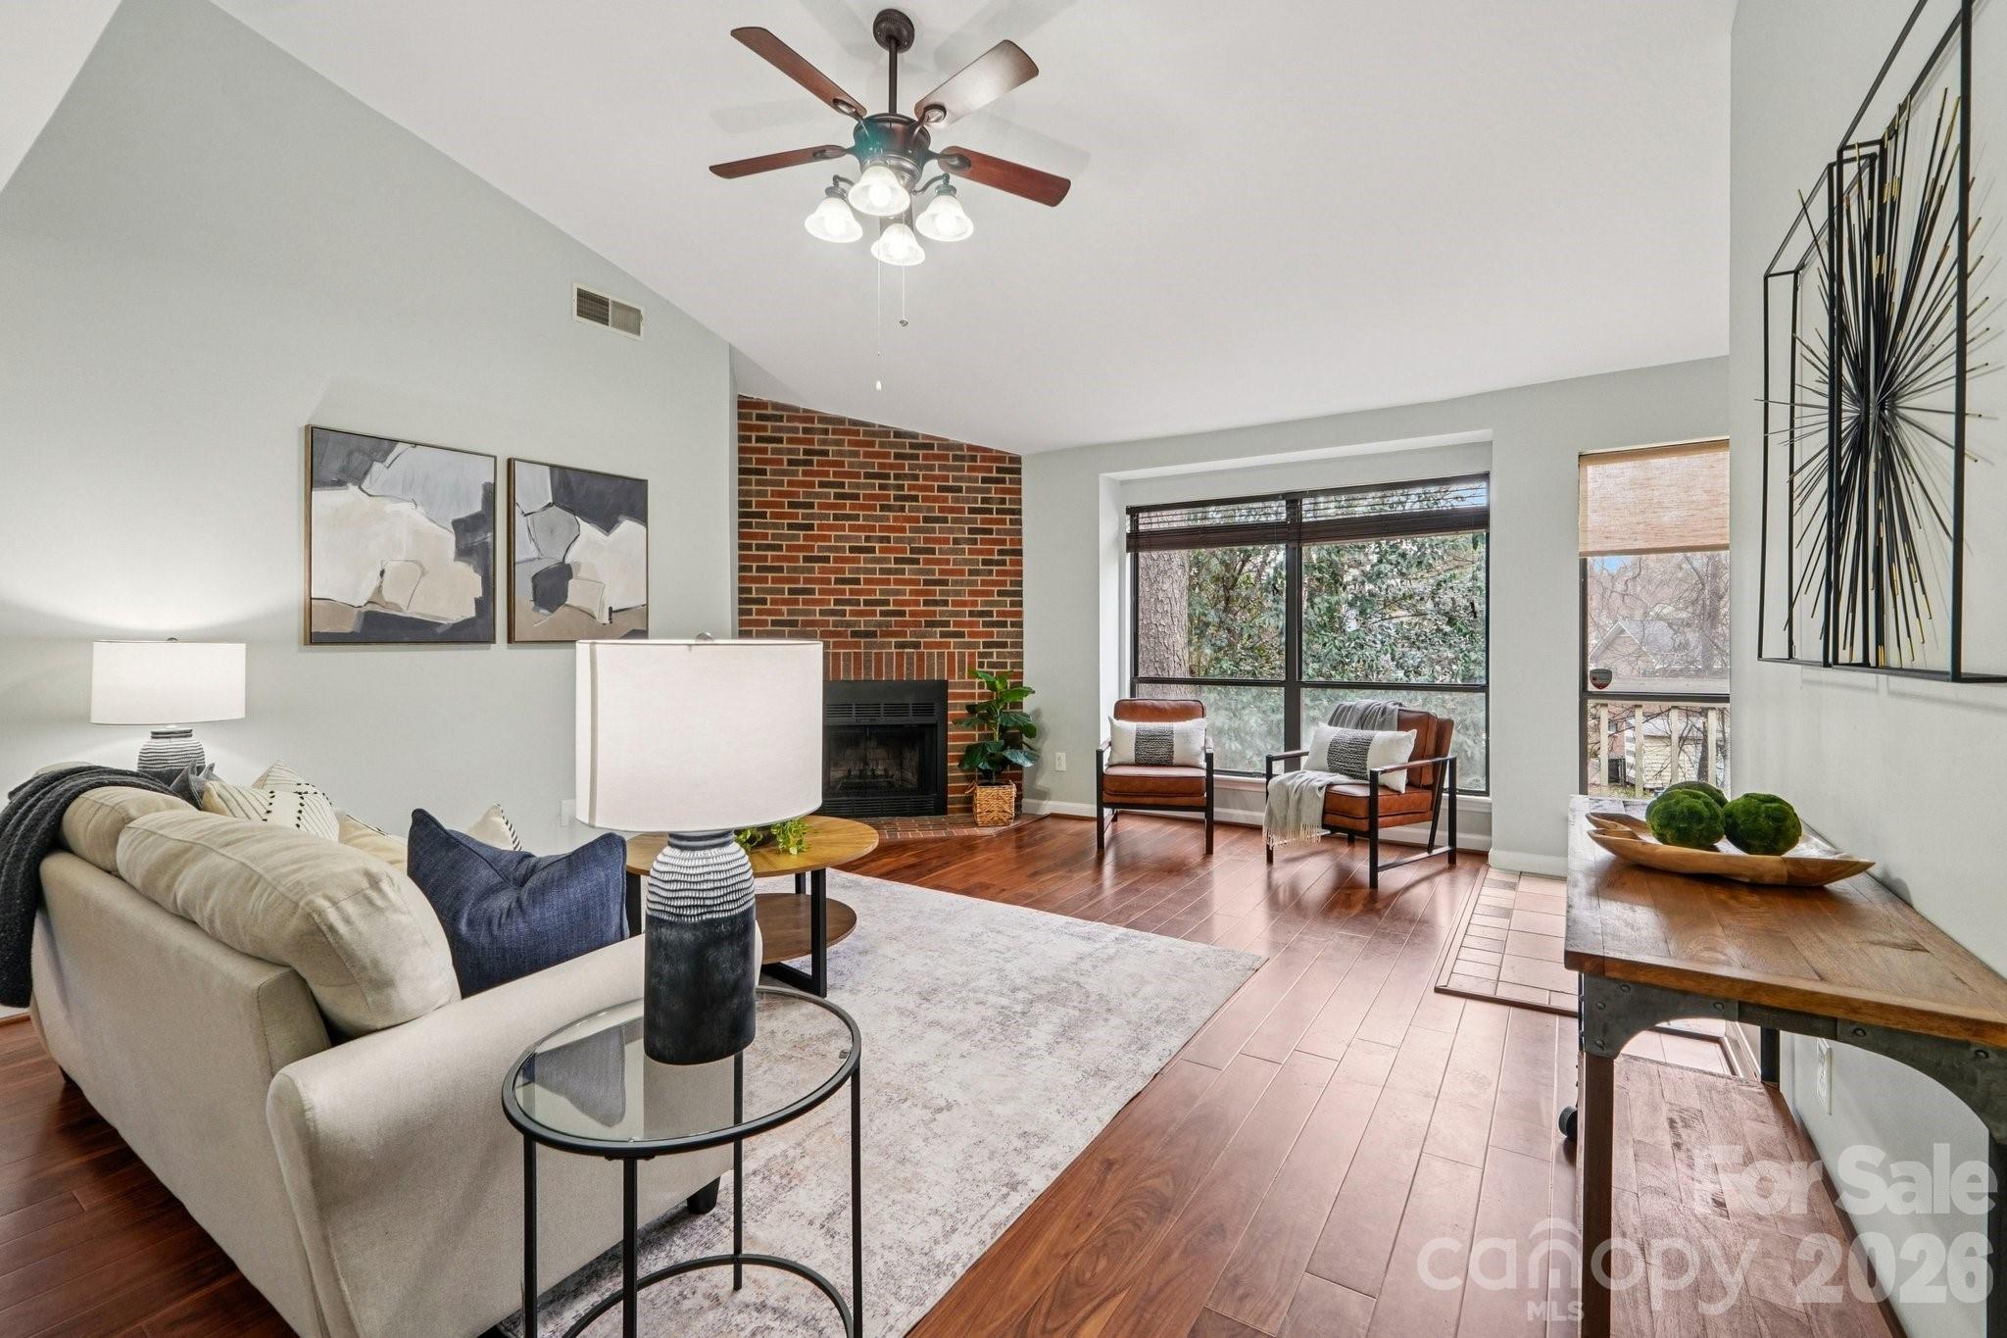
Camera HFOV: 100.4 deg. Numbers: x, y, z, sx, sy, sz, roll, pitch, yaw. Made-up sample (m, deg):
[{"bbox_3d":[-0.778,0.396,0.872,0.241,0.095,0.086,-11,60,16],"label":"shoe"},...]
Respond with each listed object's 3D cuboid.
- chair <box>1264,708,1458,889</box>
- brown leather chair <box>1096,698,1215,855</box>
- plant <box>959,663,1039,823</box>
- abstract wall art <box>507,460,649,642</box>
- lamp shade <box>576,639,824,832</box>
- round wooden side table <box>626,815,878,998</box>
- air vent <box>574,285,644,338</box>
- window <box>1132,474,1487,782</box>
[{"bbox_3d":[1.906,0.626,4.442,0.810,0.800,0.610,-2,2,-37],"label":"chair"},{"bbox_3d":[0.923,0.615,5.066,0.655,0.818,0.770,0,2,11],"label":"brown leather chair"},{"bbox_3d":[-0.029,0.491,5.407,0.520,1.000,0.490,0,2,-11],"label":"plant"},{"bbox_3d":[-2.357,-0.624,4.691,0.050,0.963,0.752,1,2,35],"label":"abstract wall art"},{"bbox_3d":[-0.475,0.091,1.335,0.367,0.264,0.367,0,2,0],"label":"lamp shade"},{"bbox_3d":[-0.903,0.852,3.023,0.910,0.455,0.910,0,2,0],"label":"round wooden side table"},{"bbox_3d":[-1.946,-1.764,4.144,0.030,0.158,0.355,1,2,34],"label":"air vent"},{"bbox_3d":[1.810,-0.204,5.247,2.187,1.789,0.090,1,2,31],"label":"window"}]

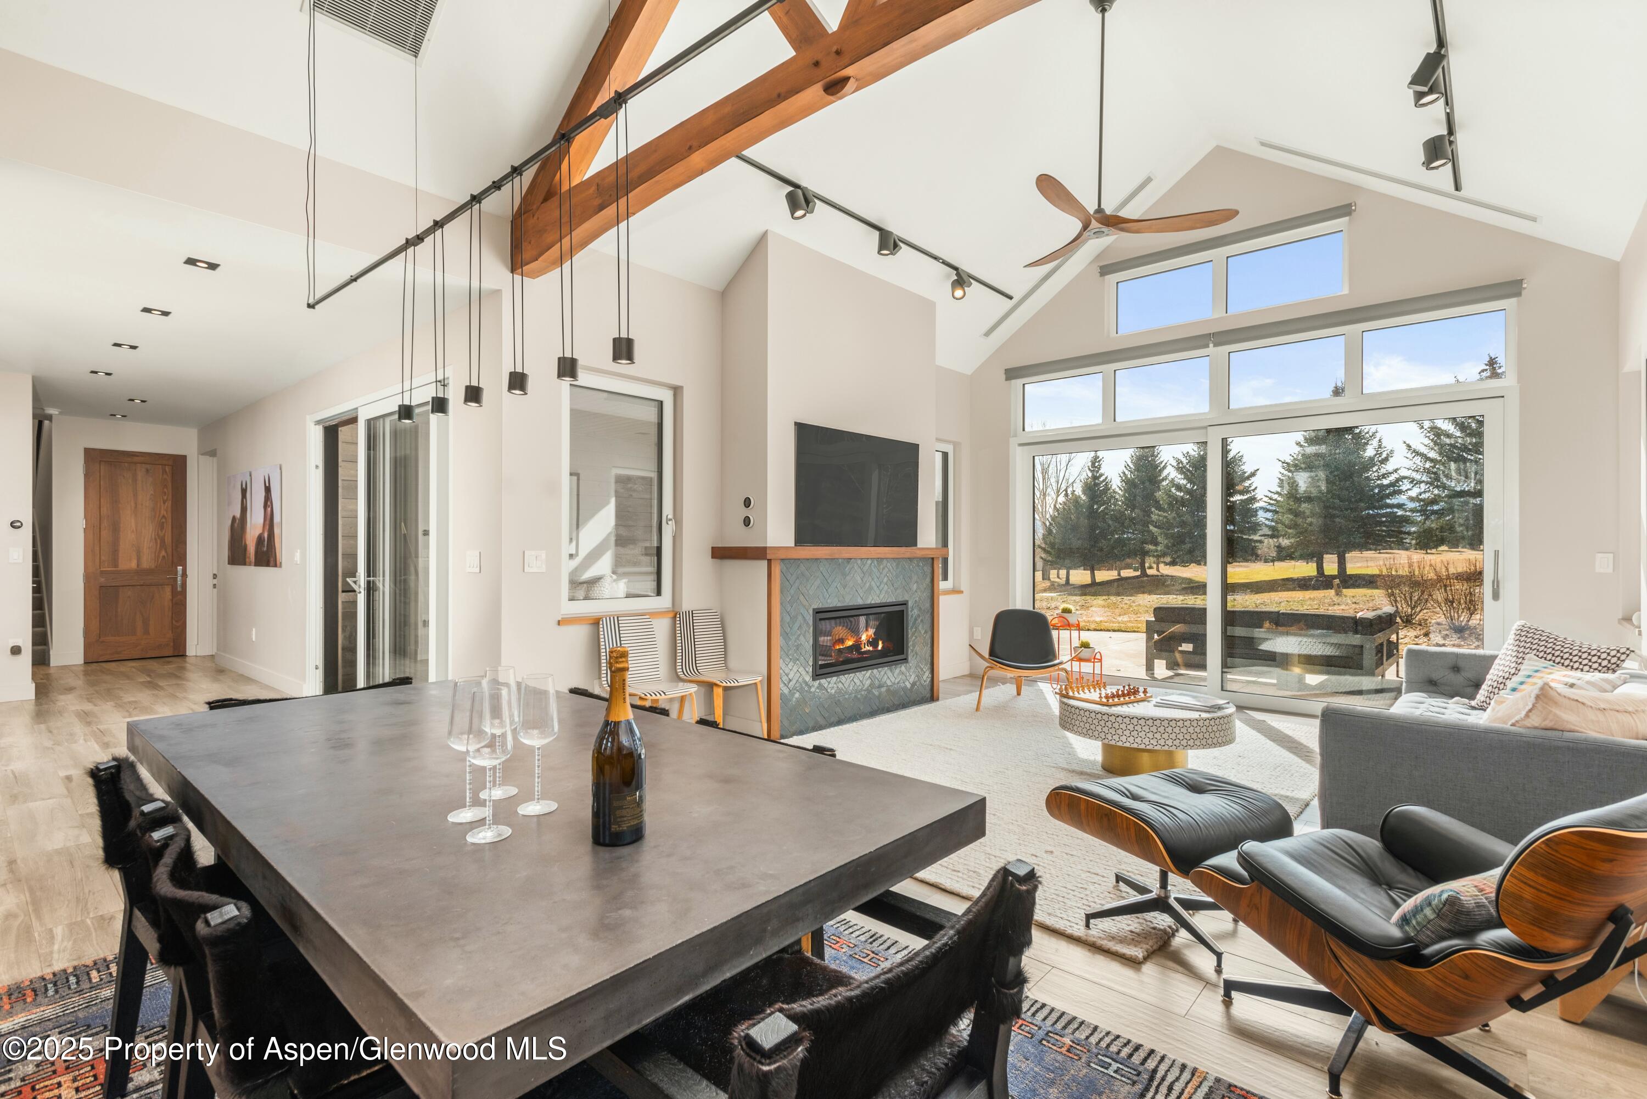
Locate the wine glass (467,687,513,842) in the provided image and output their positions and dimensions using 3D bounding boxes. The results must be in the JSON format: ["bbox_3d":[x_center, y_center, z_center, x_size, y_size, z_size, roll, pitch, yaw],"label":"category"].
[{"bbox_3d":[-0.564,0.360,1.315,0.072,0.243,0.072,0,0,42],"label":"wine glass"}]

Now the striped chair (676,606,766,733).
[{"bbox_3d":[-0.644,0.850,4.989,0.530,0.870,0.440,0,0,42],"label":"striped chair"}]

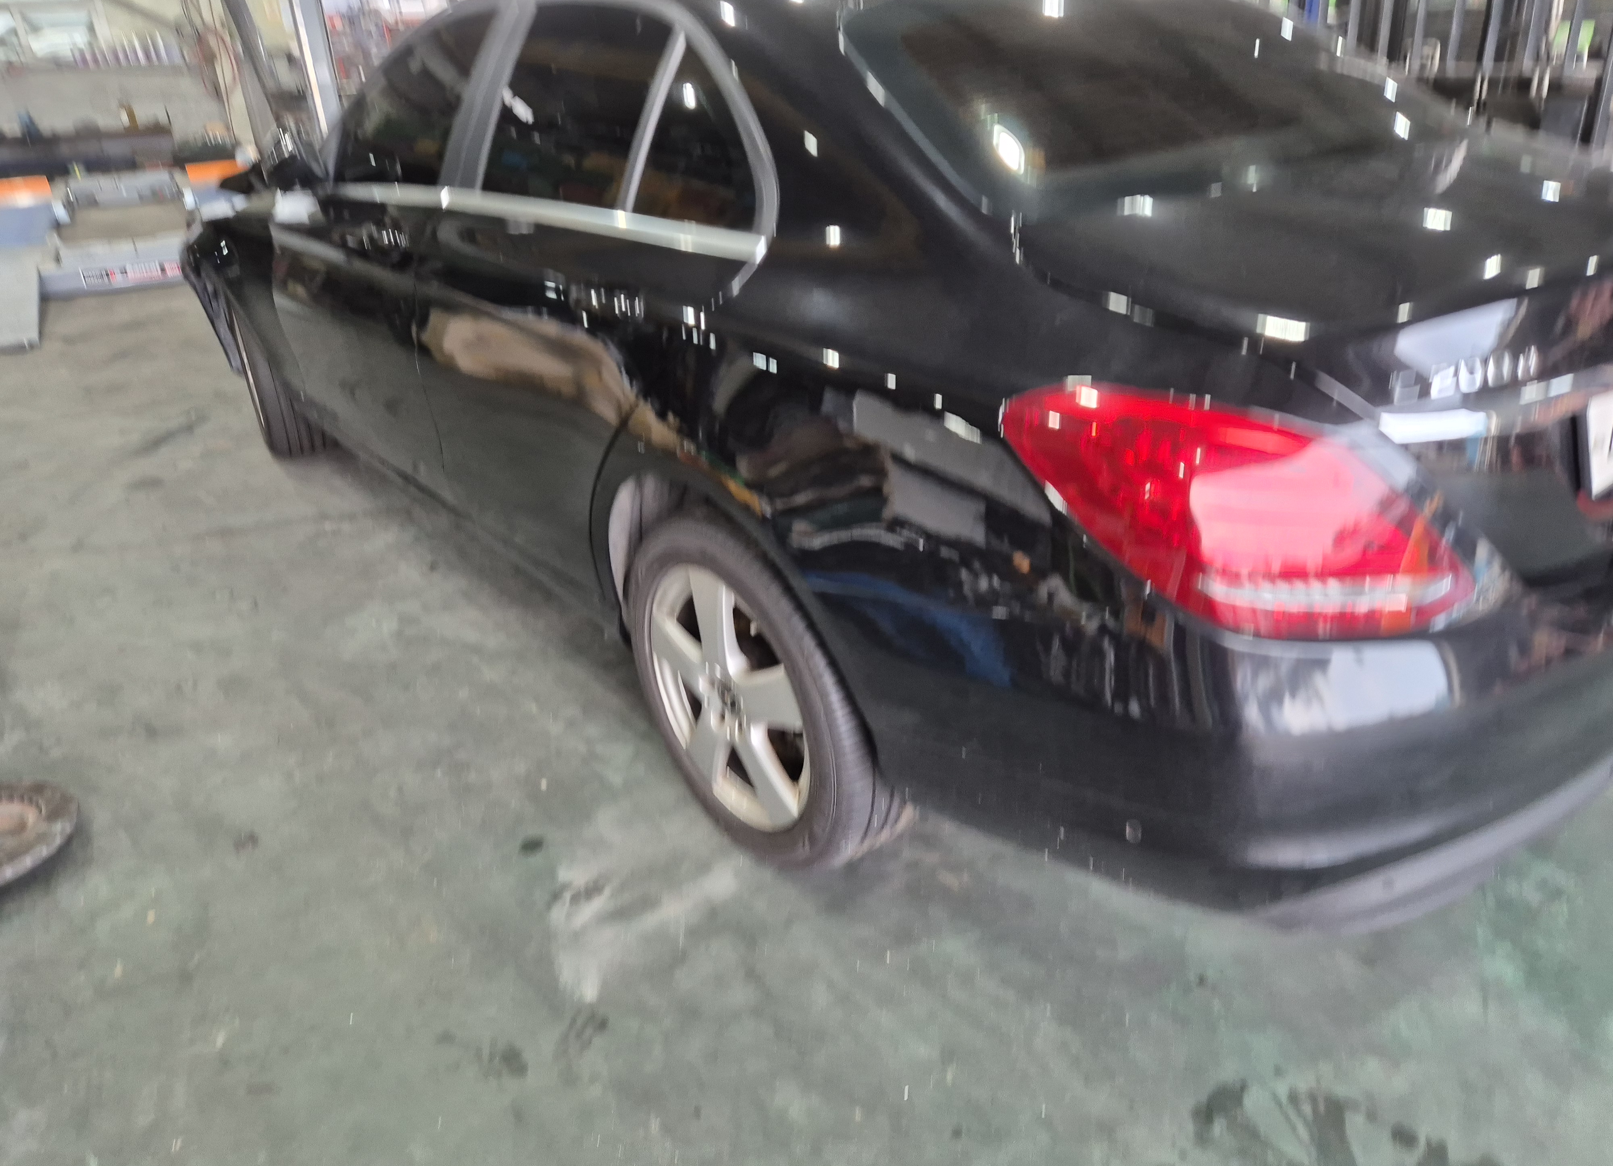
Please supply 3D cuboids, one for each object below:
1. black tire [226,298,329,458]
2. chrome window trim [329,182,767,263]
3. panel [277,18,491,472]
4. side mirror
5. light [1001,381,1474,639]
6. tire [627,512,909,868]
[{"bbox_3d":[-1.863,-0.782,3.812,0.225,0.645,0.650,-17,30,-27],"label":"black tire"},{"bbox_3d":[-0.633,-0.719,2.068,0.065,0.065,1.750,-22,32,-34],"label":"chrome window trim"},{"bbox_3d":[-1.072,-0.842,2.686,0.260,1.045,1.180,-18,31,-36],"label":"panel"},{"bbox_3d":[-1.255,-1.032,2.615,0.185,0.160,0.140,-22,33,-34],"label":"side mirror"},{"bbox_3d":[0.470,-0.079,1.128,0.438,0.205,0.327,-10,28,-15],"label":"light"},{"bbox_3d":[-0.049,0.150,1.835,0.225,0.645,0.650,-22,33,-34],"label":"tire"}]

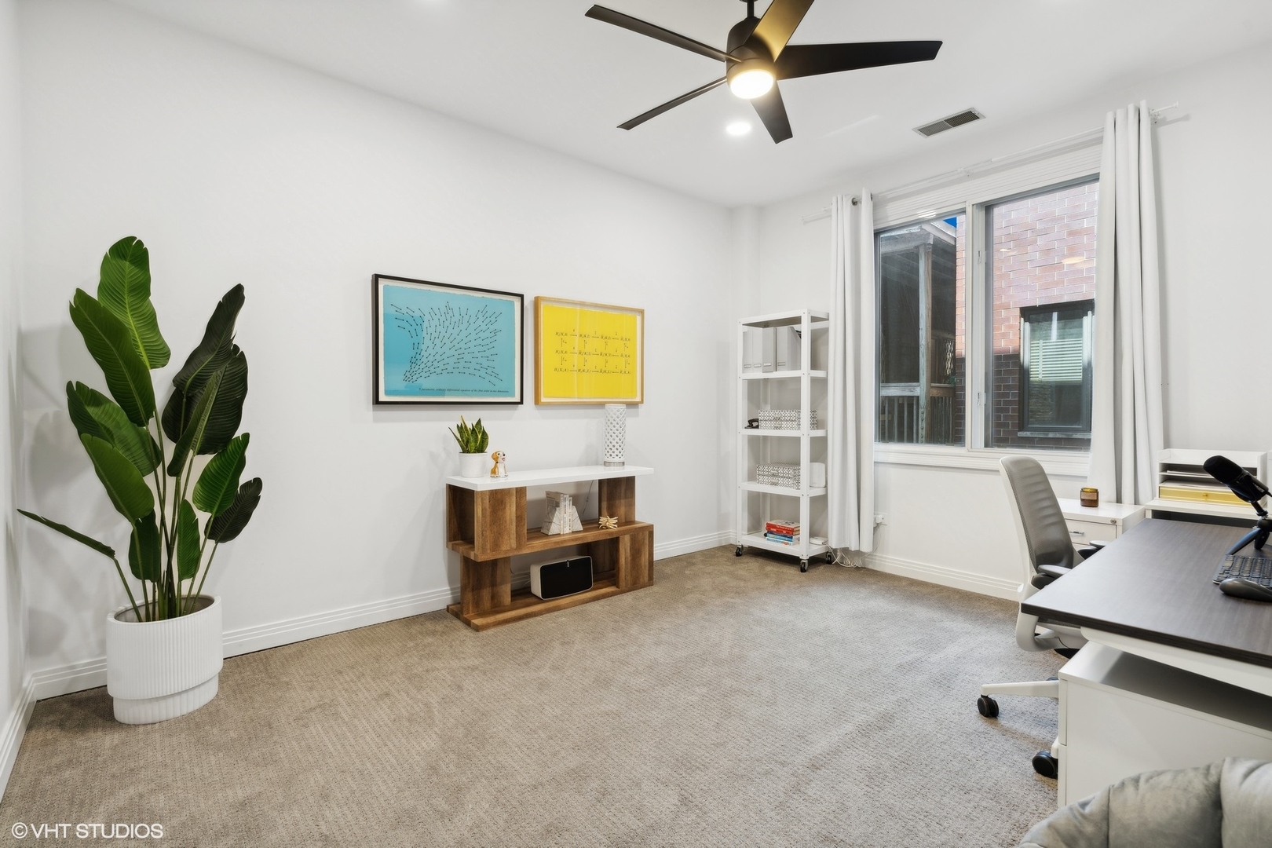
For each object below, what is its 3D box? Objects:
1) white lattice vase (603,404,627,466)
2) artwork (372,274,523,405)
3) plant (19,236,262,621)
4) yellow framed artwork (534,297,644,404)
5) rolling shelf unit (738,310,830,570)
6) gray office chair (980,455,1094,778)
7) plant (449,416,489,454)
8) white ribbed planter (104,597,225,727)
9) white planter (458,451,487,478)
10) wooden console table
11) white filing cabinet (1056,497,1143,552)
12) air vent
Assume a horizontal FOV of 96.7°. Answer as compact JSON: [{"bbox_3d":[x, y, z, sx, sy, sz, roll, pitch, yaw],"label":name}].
[{"bbox_3d":[-0.146,0.077,3.806,0.137,0.411,0.137,0,1,0],"label":"white lattice vase"},{"bbox_3d":[-1.040,-0.451,3.244,0.863,0.685,0.040,-1,2,-39],"label":"artwork"},{"bbox_3d":[-1.836,0.023,2.144,0.681,1.430,0.590,-1,2,-39],"label":"plant"},{"bbox_3d":[-0.286,-0.474,3.857,0.868,0.687,0.040,-1,2,-39],"label":"yellow framed artwork"},{"bbox_3d":[1.100,0.114,4.224,0.328,1.821,0.582,-1,2,-43],"label":"rolling shelf unit"},{"bbox_3d":[1.510,0.604,1.866,0.660,0.960,0.630,-1,2,-39],"label":"gray office chair"},{"bbox_3d":[-0.927,0.058,3.140,0.195,0.205,0.170,-1,2,-39],"label":"plant"},{"bbox_3d":[-1.817,0.899,2.194,0.343,0.369,0.343,-1,2,-39],"label":"white ribbed planter"},{"bbox_3d":[-0.908,0.232,3.160,0.150,0.139,0.150,-1,2,-39],"label":"white planter"},{"bbox_3d":[-0.468,0.672,3.401,1.192,0.755,0.392,-1,2,-39],"label":"wooden console table"},{"bbox_3d":[2.200,0.728,2.770,0.495,0.643,0.360,-1,2,-39],"label":"white filing cabinet"},{"bbox_3d":[1.836,-1.756,3.320,0.187,0.016,0.333,-1,2,-39],"label":"air vent"}]

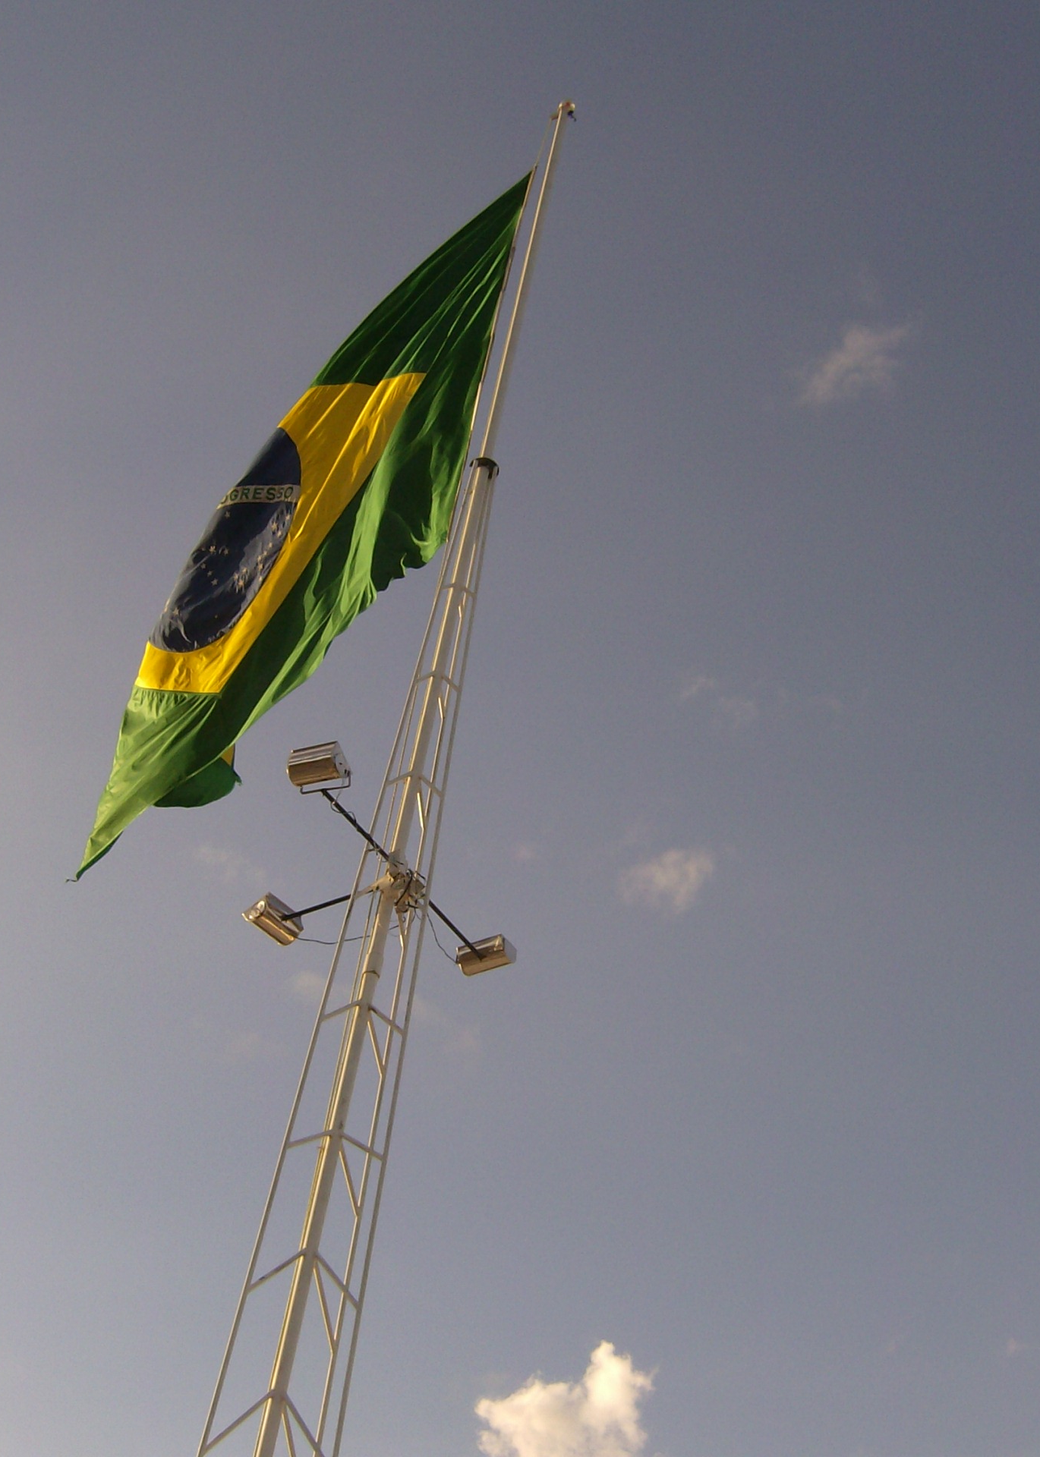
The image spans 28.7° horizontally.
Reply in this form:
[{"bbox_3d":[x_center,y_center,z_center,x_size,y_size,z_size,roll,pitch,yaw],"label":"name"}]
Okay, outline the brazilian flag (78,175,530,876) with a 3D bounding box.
[{"bbox_3d":[-2.302,-2.137,21.610,1.100,6.387,6.215,32,-42,-26],"label":"brazilian flag"}]

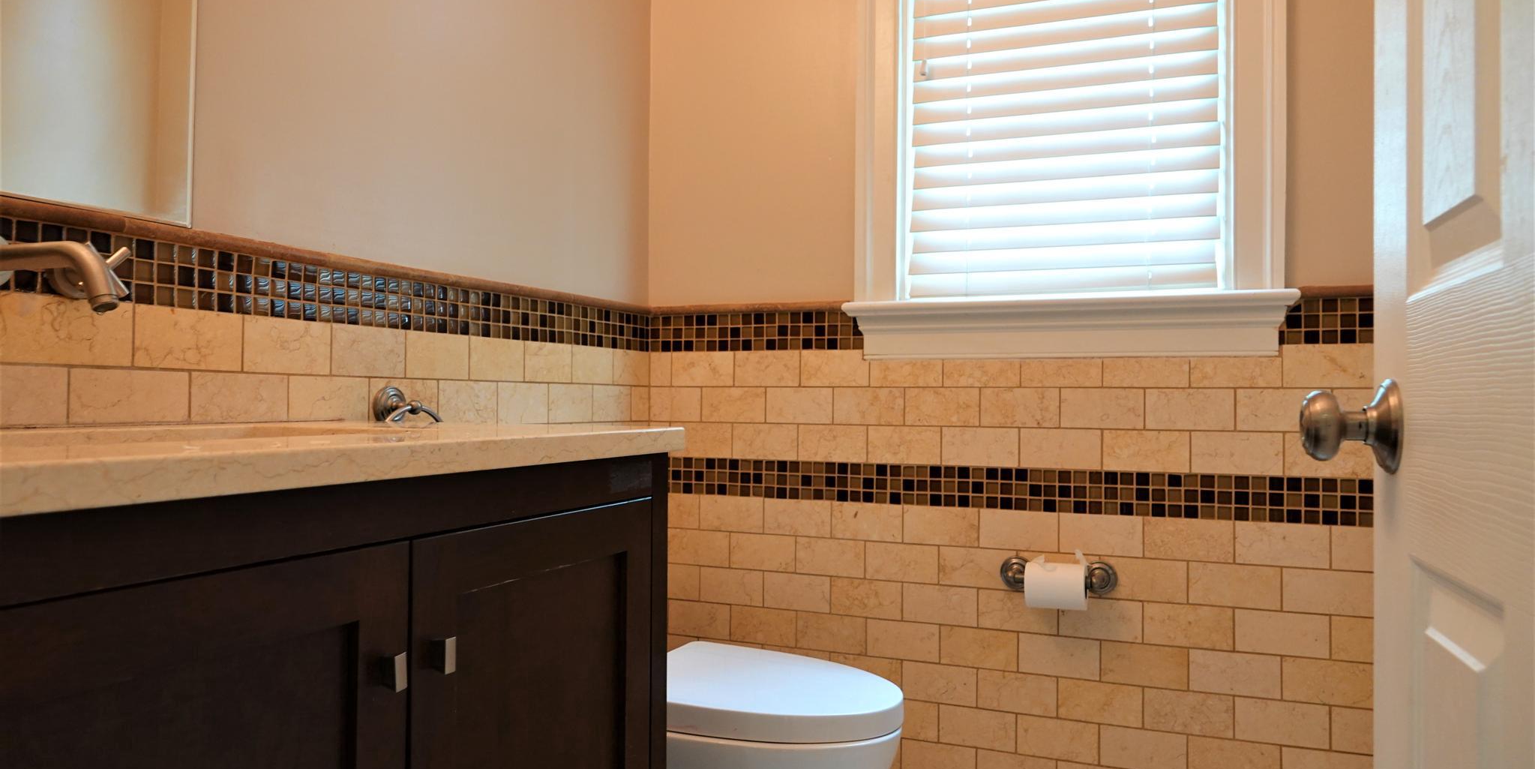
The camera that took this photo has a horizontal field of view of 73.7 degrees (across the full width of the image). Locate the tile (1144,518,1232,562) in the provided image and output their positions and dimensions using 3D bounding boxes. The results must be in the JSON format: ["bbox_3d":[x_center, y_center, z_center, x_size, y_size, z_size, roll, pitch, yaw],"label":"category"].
[{"bbox_3d":[0.780,0.287,1.895,0.152,0.076,0.010,0,-1,22],"label":"tile"}]

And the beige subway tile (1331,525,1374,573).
[{"bbox_3d":[1.064,0.287,1.774,0.152,0.077,0.010,0,-1,22],"label":"beige subway tile"}]

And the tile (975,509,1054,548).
[{"bbox_3d":[0.493,0.284,2.008,0.151,0.076,0.010,0,-1,22],"label":"tile"}]

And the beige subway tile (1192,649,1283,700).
[{"bbox_3d":[0.849,0.525,1.861,0.151,0.076,0.010,0,-1,22],"label":"beige subway tile"}]

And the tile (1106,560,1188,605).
[{"bbox_3d":[0.709,0.367,1.927,0.152,0.076,0.010,0,-1,23],"label":"tile"}]

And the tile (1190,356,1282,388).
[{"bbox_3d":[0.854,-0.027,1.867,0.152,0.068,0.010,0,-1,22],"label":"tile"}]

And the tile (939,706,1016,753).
[{"bbox_3d":[0.419,0.682,2.035,0.151,0.076,0.010,0,-1,22],"label":"tile"}]

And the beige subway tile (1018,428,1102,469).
[{"bbox_3d":[0.569,0.124,1.985,0.152,0.076,0.010,0,-1,22],"label":"beige subway tile"}]

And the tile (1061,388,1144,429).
[{"bbox_3d":[0.645,0.047,1.972,0.152,0.076,0.010,0,-2,22],"label":"tile"}]

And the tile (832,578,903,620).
[{"bbox_3d":[0.207,0.444,2.128,0.151,0.076,0.010,0,-1,22],"label":"tile"}]

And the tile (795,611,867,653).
[{"bbox_3d":[0.135,0.523,2.156,0.151,0.076,0.010,0,-1,22],"label":"tile"}]

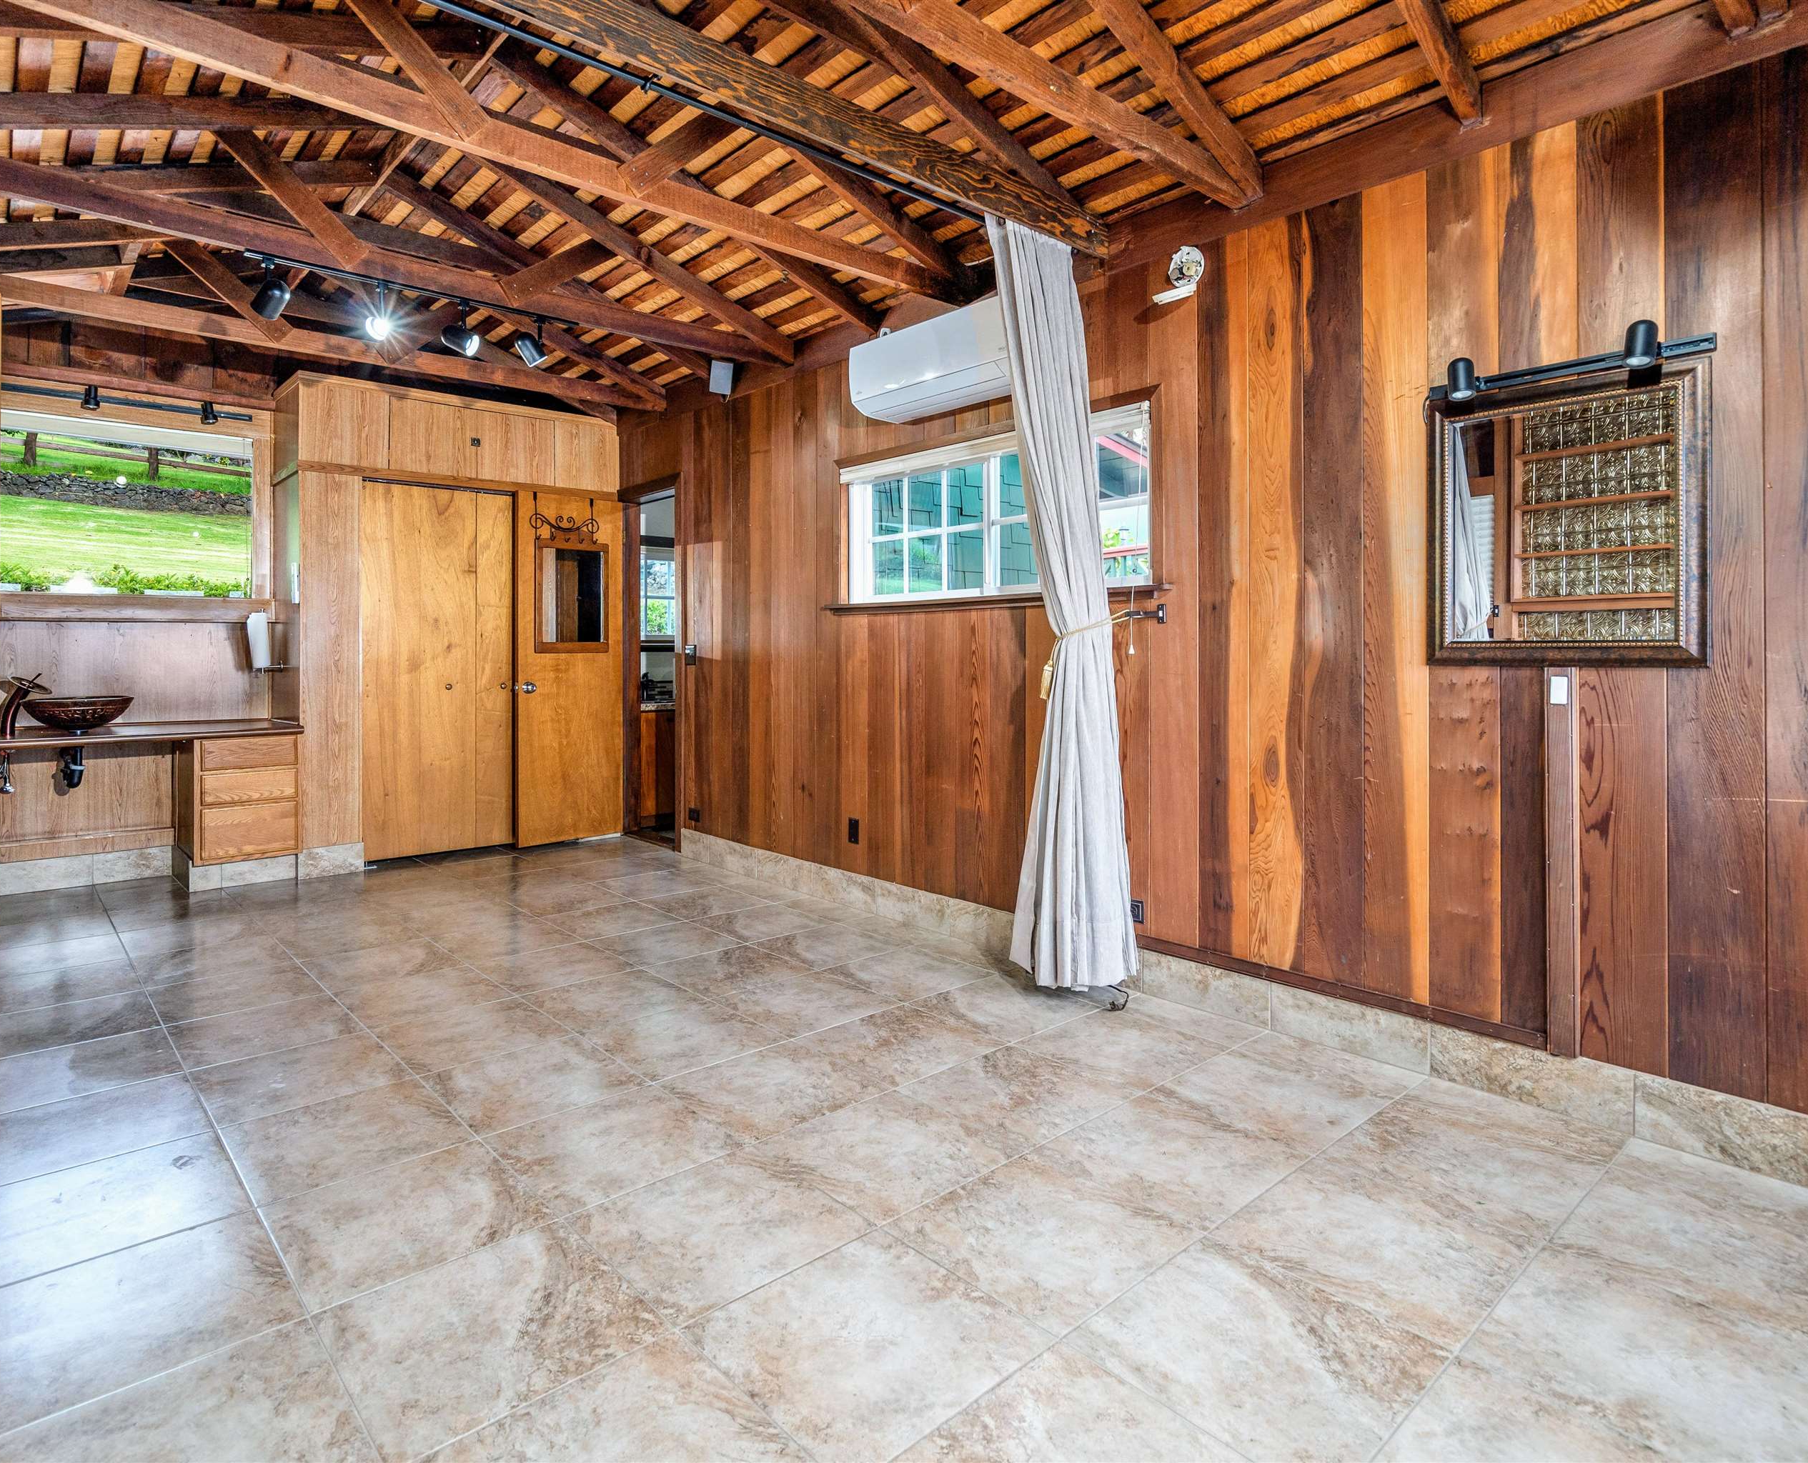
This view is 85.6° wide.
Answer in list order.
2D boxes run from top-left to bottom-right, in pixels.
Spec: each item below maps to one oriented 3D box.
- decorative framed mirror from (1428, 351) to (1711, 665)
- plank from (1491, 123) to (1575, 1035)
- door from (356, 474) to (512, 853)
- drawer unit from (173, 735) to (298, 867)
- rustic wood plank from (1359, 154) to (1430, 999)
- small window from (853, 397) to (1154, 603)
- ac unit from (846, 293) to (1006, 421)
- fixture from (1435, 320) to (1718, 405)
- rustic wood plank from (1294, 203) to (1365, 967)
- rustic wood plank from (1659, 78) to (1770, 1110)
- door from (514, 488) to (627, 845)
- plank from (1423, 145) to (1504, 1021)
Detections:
[{"bbox_3d":[1.622,-0.528,2.434,0.040,0.732,0.602,-1,1,-42],"label":"decorative framed mirror"},{"bbox_3d":[1.613,-0.369,2.481,0.025,2.289,0.170,-1,1,-42],"label":"plank"},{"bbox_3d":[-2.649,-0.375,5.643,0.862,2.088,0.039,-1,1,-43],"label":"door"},{"bbox_3d":[-3.397,0.314,4.989,0.436,0.594,0.521,-1,1,-42],"label":"drawer unit"},{"bbox_3d":[1.379,-0.391,2.740,0.025,2.289,0.179,-1,1,-42],"label":"rustic wood plank"},{"bbox_3d":[0.282,-0.825,3.821,0.090,0.595,1.565,-1,1,-43],"label":"small window"},{"bbox_3d":[0.153,-1.416,3.748,0.220,0.295,0.863,-1,1,-43],"label":"ac unit"},{"bbox_3d":[1.603,-0.926,2.411,0.100,0.110,0.608,-1,1,-42],"label":"fixture"},{"bbox_3d":[1.215,-0.388,2.775,0.022,2.205,0.187,-1,1,-43],"label":"rustic wood plank"},{"bbox_3d":[1.792,-0.322,2.149,0.022,2.215,0.170,-1,1,-43],"label":"rustic wood plank"},{"bbox_3d":[-2.020,-0.371,5.902,0.650,2.081,0.039,-1,1,-43],"label":"door"},{"bbox_3d":[1.498,-0.380,2.609,0.025,2.289,0.174,-1,1,-42],"label":"plank"}]

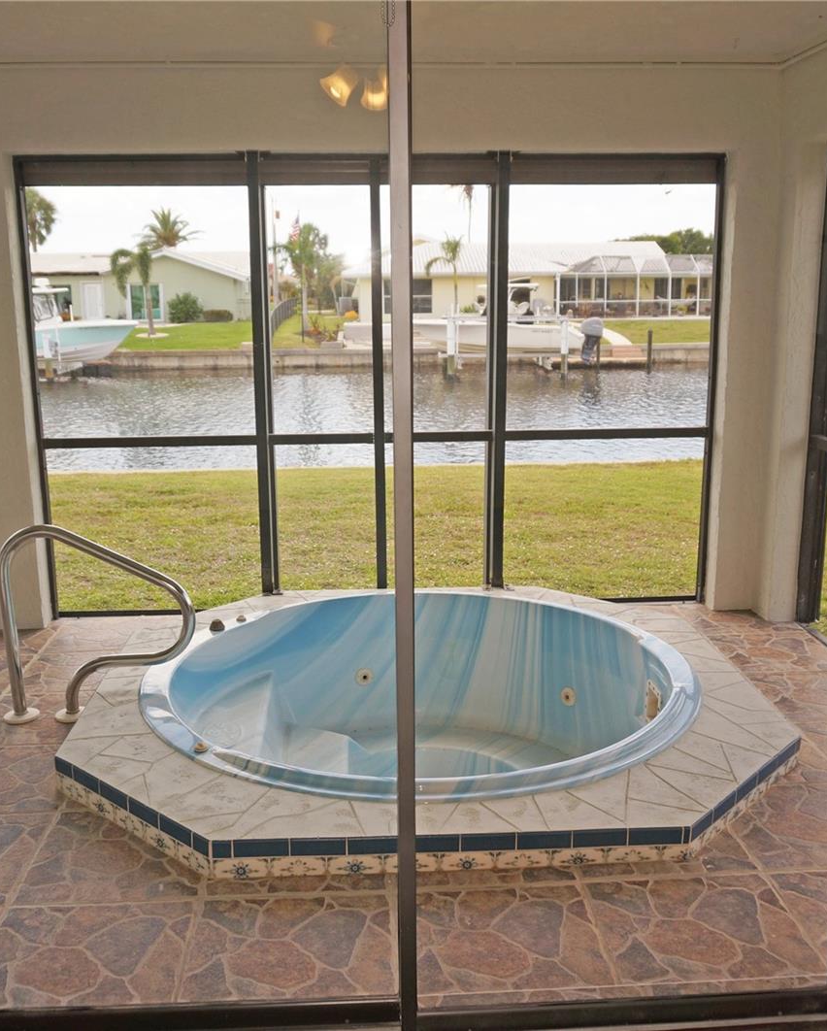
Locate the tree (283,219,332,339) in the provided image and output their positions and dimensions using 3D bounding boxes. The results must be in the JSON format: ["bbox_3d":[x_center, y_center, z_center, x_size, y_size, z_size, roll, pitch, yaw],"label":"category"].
[{"bbox_3d":[-4.352,-9.578,41.734,2.100,4.450,2.100,-1,13,-3],"label":"tree"}]

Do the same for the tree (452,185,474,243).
[{"bbox_3d":[5.777,-29.754,108.653,3.200,14.830,3.200,-1,13,-3],"label":"tree"}]

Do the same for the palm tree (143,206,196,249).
[{"bbox_3d":[-18.478,-19.334,78.754,4.900,7.870,4.900,-1,13,-3],"label":"palm tree"}]

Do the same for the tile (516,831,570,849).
[{"bbox_3d":[0.360,0.893,2.847,0.152,0.052,0.010,-1,13,-2],"label":"tile"}]

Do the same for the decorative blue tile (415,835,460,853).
[{"bbox_3d":[0.052,0.899,2.845,0.152,0.051,0.009,-1,13,-3],"label":"decorative blue tile"}]

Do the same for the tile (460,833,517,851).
[{"bbox_3d":[0.206,0.895,2.841,0.152,0.052,0.010,-1,13,-2],"label":"tile"}]

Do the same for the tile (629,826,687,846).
[{"bbox_3d":[0.670,0.888,2.859,0.152,0.052,0.010,-1,13,-2],"label":"tile"}]

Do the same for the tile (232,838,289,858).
[{"bbox_3d":[-0.412,0.906,2.817,0.152,0.052,0.010,-1,13,-2],"label":"tile"}]

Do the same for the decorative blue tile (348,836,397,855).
[{"bbox_3d":[-0.102,0.902,2.839,0.152,0.051,0.009,-1,13,-3],"label":"decorative blue tile"}]

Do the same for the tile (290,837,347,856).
[{"bbox_3d":[-0.258,0.903,2.823,0.152,0.052,0.010,-1,13,-2],"label":"tile"}]

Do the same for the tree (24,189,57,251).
[{"bbox_3d":[-28.617,-20.298,78.967,4.200,9.820,4.200,-1,13,-3],"label":"tree"}]

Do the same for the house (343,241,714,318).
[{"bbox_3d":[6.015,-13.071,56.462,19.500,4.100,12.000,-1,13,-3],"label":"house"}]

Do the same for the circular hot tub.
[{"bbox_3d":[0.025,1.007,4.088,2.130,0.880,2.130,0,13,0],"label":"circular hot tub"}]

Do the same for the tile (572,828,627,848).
[{"bbox_3d":[0.515,0.890,2.853,0.152,0.052,0.010,-1,13,-2],"label":"tile"}]

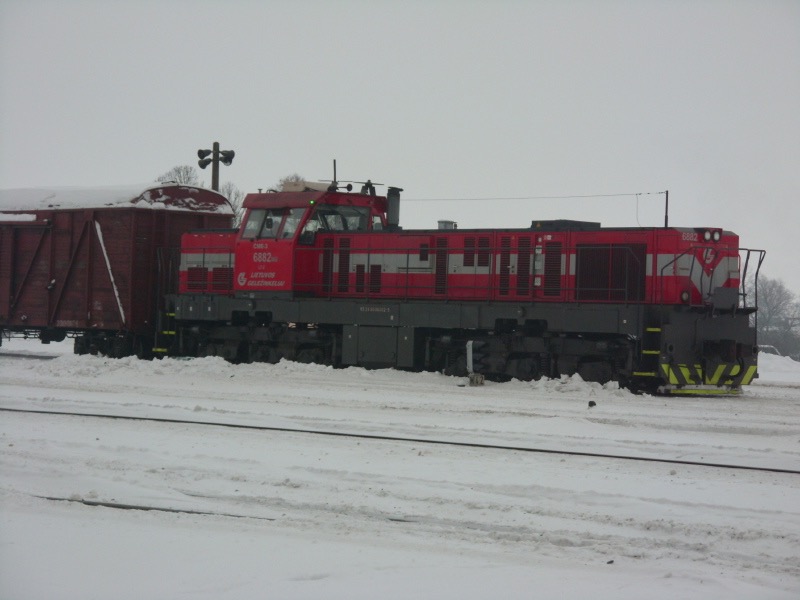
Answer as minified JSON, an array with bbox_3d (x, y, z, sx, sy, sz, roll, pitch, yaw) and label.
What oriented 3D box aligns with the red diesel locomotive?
[{"bbox_3d":[0.795,-0.425,57.046,3.050,4.500,16.900,2,0,-41],"label":"red diesel locomotive"}]

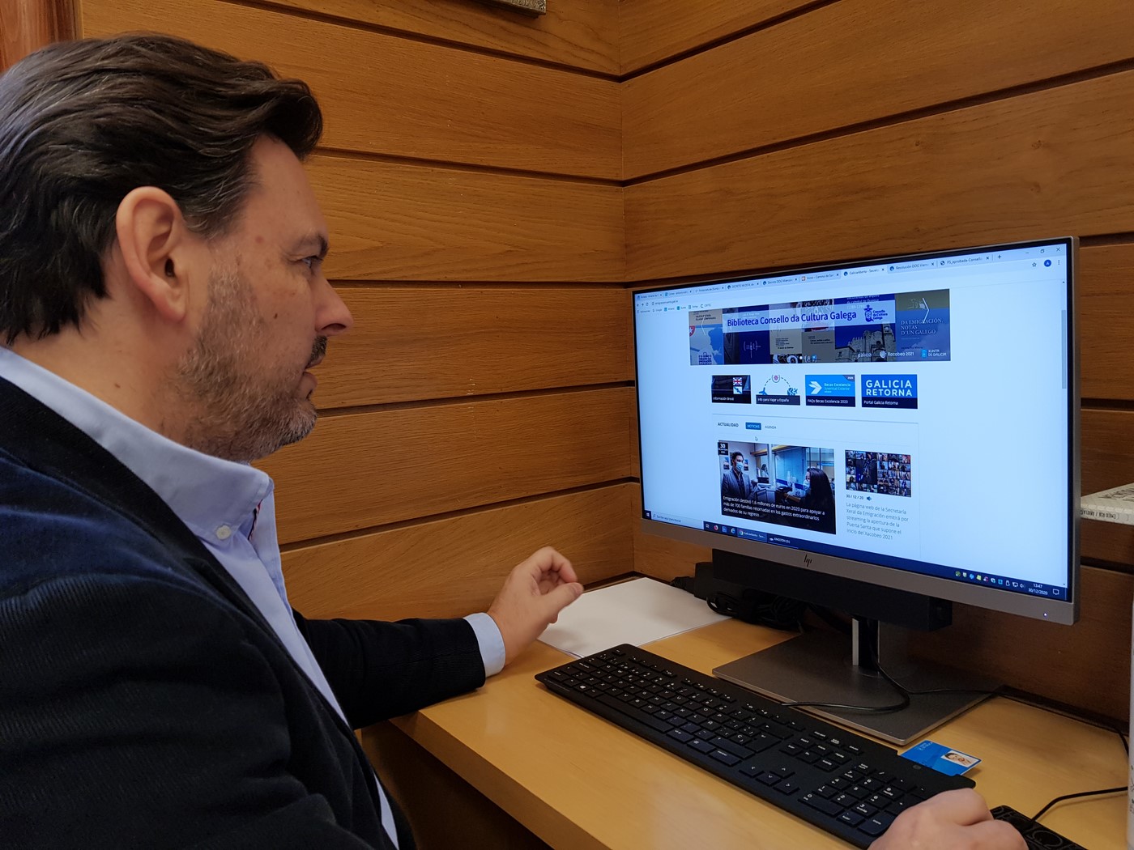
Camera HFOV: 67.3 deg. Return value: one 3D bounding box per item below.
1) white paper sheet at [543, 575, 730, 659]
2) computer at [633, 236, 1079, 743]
[{"bbox_3d":[0.078,0.277,1.244,0.293,0.003,0.215,-7,8,-35],"label":"white paper sheet"},{"bbox_3d":[0.324,0.062,0.971,0.210,0.477,0.540,-7,8,-36],"label":"computer"}]

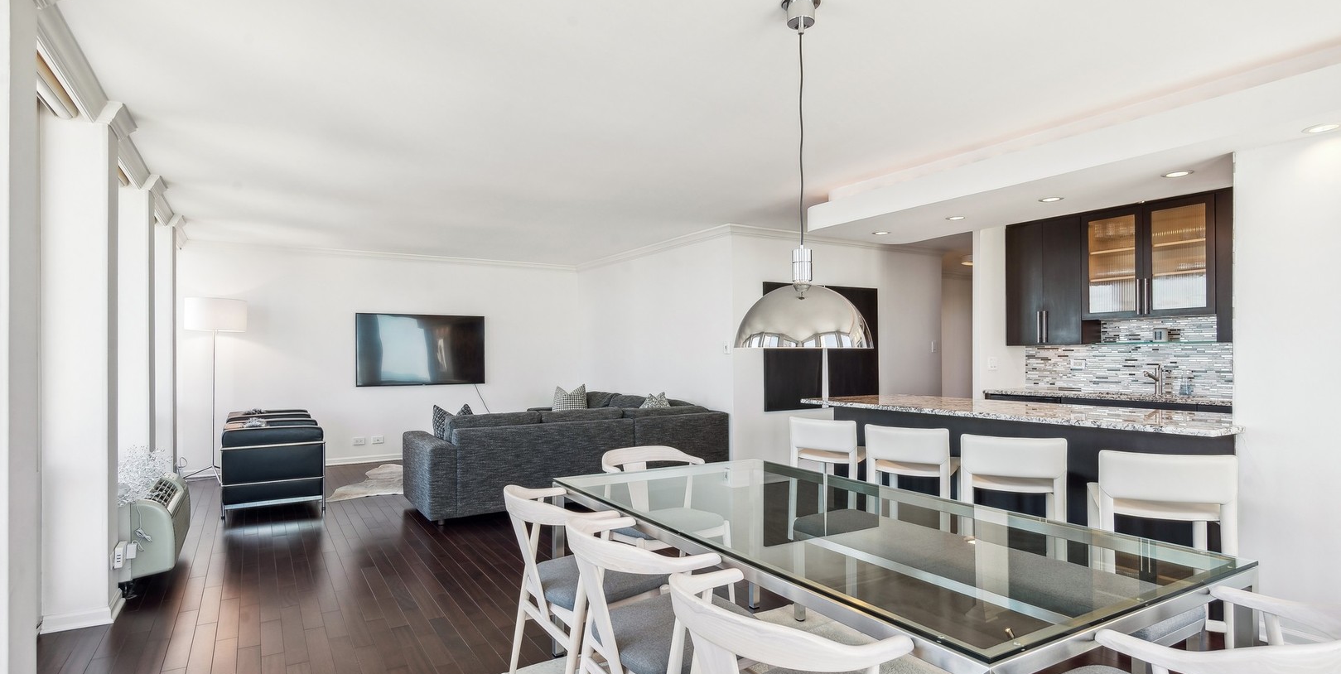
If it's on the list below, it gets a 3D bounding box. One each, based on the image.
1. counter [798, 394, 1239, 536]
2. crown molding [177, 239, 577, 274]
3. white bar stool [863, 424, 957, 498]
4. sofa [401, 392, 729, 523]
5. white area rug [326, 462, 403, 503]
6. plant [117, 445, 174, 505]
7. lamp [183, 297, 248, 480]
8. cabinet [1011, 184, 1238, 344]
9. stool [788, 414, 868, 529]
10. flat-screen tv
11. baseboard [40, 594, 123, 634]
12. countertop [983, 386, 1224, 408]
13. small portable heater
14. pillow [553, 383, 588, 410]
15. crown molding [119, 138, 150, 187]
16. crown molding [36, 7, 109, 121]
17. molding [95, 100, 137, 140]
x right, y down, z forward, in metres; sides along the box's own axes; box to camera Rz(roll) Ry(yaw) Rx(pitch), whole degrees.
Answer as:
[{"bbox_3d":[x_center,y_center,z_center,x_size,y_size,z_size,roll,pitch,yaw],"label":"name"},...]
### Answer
[{"bbox_3d":[2.054,0.895,3.921,0.870,0.920,2.460,0,-2,-33],"label":"counter"},{"bbox_3d":[-3.119,-0.937,7.658,4.360,0.115,0.090,1,-2,-33],"label":"crown molding"},{"bbox_3d":[1.441,0.934,3.731,0.455,0.860,0.470,-1,-2,32],"label":"white bar stool"},{"bbox_3d":[-1.271,1.016,6.332,2.700,0.840,2.550,0,-2,-33],"label":"sofa"},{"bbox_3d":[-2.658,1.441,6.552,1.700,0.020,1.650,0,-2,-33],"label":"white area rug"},{"bbox_3d":[-3.054,0.768,3.600,0.370,0.310,0.460,0,-2,-33],"label":"plant"},{"bbox_3d":[-4.581,0.535,6.371,0.520,1.850,0.520,1,-2,-33],"label":"lamp"},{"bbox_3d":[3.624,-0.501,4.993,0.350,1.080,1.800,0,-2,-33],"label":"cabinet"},{"bbox_3d":[1.067,0.947,4.169,0.455,0.860,0.470,-1,-2,31],"label":"stool"},{"bbox_3d":[-2.938,0.160,7.534,1.440,0.833,0.060,0,-2,-33],"label":"flat-screen tv"},{"bbox_3d":[-2.854,1.319,3.088,0.265,0.100,0.390,0,-2,-33],"label":"baseboard"},{"bbox_3d":[3.534,0.485,5.036,0.680,0.035,1.800,1,-2,-33],"label":"countertop"},{"bbox_3d":[-3.080,1.078,3.752,0.330,0.420,1.040,1,-2,-33],"label":"small portable heater"},{"bbox_3d":[-1.171,0.787,7.448,0.450,0.450,0.160,0,-13,-19],"label":"pillow"},{"bbox_3d":[-3.129,-1.033,3.663,0.077,0.105,1.100,0,-2,-33],"label":"crown molding"},{"bbox_3d":[-2.361,-1.067,2.481,0.077,0.105,1.120,0,-2,-33],"label":"crown molding"},{"bbox_3d":[-2.738,-1.054,3.138,0.130,0.105,0.410,1,-2,-33],"label":"molding"}]

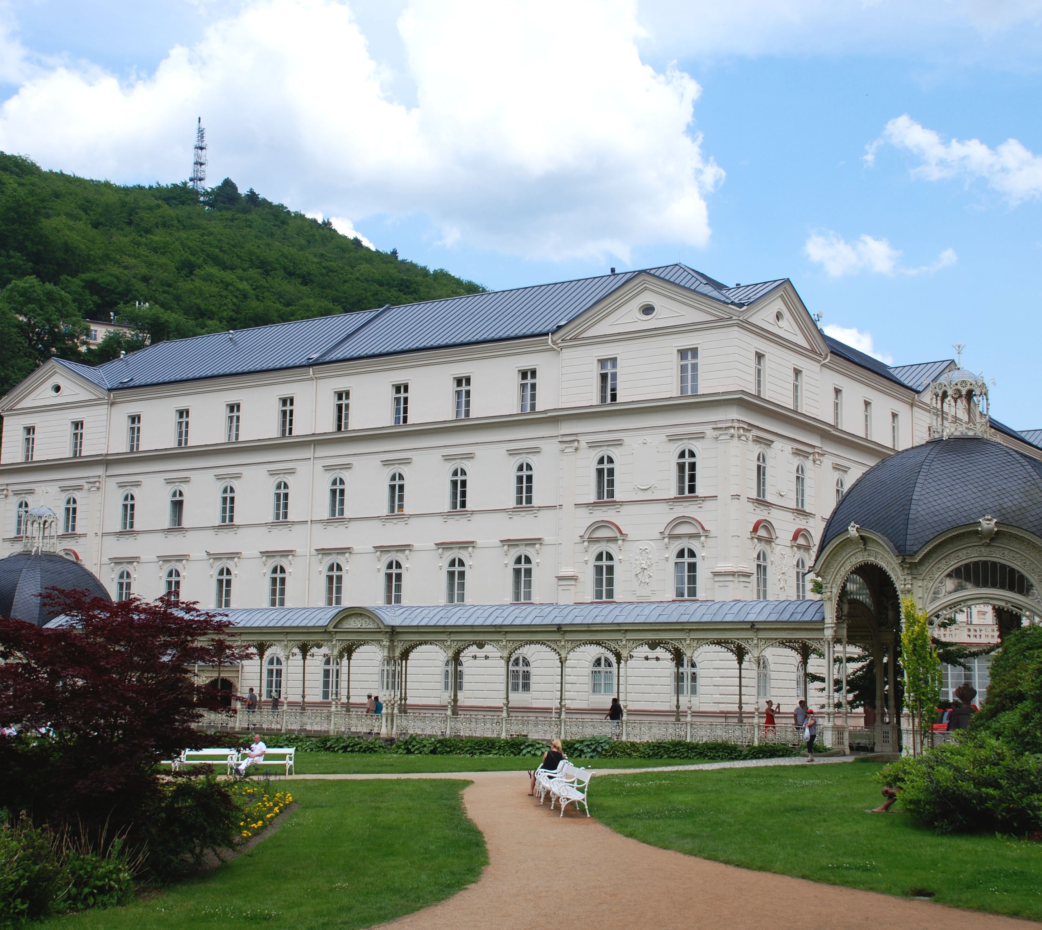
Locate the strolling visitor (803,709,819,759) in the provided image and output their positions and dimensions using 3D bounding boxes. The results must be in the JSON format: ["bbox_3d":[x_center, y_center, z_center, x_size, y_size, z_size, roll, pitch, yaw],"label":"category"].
[{"bbox_3d":[9.019,8.391,50.500,0.420,1.630,0.480,7,-10,-34],"label":"strolling visitor"}]

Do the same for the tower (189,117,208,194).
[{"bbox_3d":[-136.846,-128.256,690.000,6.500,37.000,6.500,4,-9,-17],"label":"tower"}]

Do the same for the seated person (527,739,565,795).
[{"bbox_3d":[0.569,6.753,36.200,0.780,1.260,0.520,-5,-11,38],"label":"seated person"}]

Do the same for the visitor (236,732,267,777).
[{"bbox_3d":[-8.112,8.748,49.000,0.550,1.230,0.800,-5,-10,36],"label":"visitor"}]

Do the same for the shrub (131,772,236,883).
[{"bbox_3d":[-3.780,4.064,18.200,1.200,1.200,1.200,1,-8,0],"label":"shrub"}]

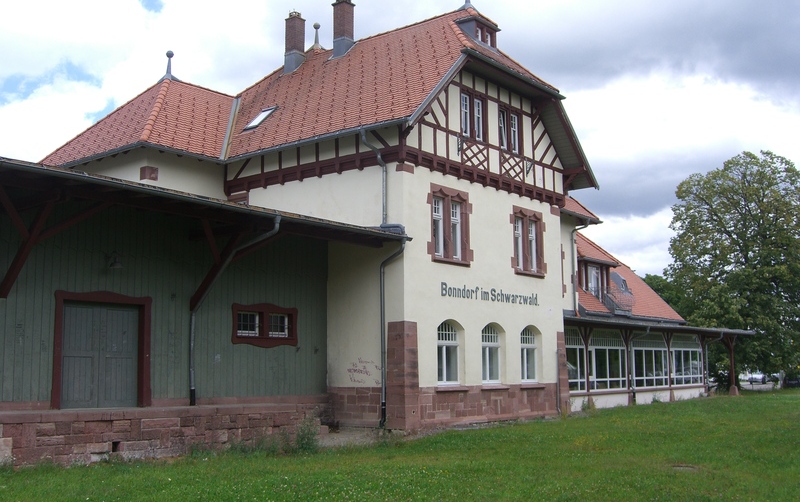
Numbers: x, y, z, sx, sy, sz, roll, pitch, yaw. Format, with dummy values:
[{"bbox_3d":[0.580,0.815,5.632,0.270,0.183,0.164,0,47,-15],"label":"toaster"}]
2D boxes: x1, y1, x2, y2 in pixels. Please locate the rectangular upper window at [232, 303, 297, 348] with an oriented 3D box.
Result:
[{"bbox_3d":[-3.401,1.875,22.001,0.150,1.105,2.192,-6,-10,38],"label":"rectangular upper window"}]

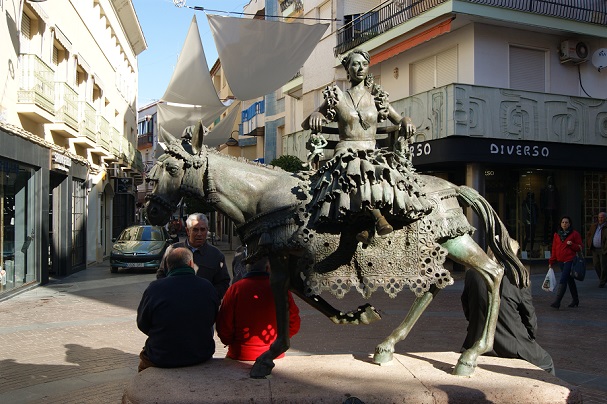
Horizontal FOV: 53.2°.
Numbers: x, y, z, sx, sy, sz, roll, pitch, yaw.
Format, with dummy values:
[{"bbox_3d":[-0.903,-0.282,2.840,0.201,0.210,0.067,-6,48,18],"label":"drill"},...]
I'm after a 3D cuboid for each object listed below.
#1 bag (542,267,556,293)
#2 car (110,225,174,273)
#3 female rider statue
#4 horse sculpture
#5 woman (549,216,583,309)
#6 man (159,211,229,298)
[{"bbox_3d":[4.580,1.430,11.250,0.270,0.460,0.150,-1,-1,30],"label":"bag"},{"bbox_3d":[-5.360,1.530,20.300,1.700,1.430,3.830,0,-1,-9],"label":"car"},{"bbox_3d":[0.430,-0.380,4.080,0.880,1.330,0.720,0,-1,-10],"label":"female rider statue"},{"bbox_3d":[0.260,0.310,4.180,2.660,1.710,0.660,0,-1,-4],"label":"horse sculpture"},{"bbox_3d":[4.830,1.115,11.200,0.660,1.680,0.560,1,-1,-40],"label":"woman"},{"bbox_3d":[-0.860,0.950,4.800,0.570,1.700,0.360,0,-1,-13],"label":"man"}]

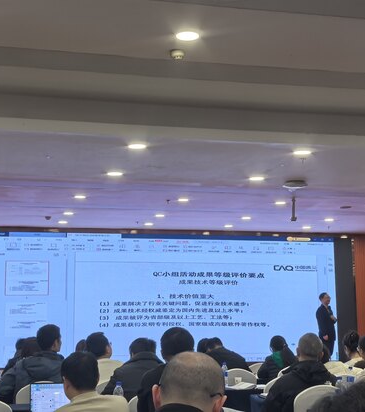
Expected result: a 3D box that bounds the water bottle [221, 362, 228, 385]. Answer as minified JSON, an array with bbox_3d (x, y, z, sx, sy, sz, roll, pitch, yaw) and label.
[{"bbox_3d":[0.415,1.643,7.600,0.065,0.230,0.065,2,-9,-14],"label":"water bottle"}]

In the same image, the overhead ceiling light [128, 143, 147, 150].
[{"bbox_3d":[-0.437,-0.575,7.505,0.175,0.045,0.175,2,-9,-14],"label":"overhead ceiling light"}]

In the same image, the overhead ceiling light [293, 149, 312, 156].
[{"bbox_3d":[1.221,-0.545,7.921,0.175,0.045,0.175,-1,-9,0],"label":"overhead ceiling light"}]

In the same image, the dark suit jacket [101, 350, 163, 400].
[{"bbox_3d":[-0.315,1.411,5.851,0.540,0.620,0.380,2,-9,-14],"label":"dark suit jacket"}]

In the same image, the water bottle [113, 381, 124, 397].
[{"bbox_3d":[-0.395,1.215,4.852,0.065,0.230,0.065,2,-9,-14],"label":"water bottle"}]

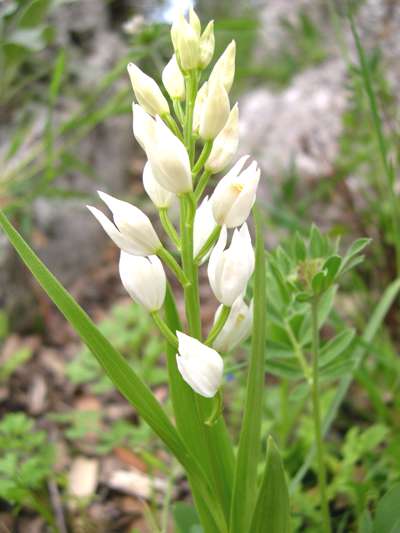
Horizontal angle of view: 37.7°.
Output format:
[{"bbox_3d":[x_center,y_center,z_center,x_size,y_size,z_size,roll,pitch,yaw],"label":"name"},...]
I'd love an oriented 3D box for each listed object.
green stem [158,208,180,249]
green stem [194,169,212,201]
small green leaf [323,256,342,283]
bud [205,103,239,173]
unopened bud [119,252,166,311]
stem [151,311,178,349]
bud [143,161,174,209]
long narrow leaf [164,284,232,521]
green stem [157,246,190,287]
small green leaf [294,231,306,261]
[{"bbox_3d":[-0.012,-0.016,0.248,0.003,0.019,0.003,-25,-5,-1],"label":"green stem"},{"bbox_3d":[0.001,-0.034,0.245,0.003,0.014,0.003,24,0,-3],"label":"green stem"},{"bbox_3d":[0.067,0.003,0.300,0.008,0.018,0.005,30,11,0],"label":"small green leaf"},{"bbox_3d":[0.009,-0.053,0.240,0.011,0.030,0.011,20,6,0],"label":"bud"},{"bbox_3d":[-0.023,0.005,0.234,0.017,0.025,0.016,-6,12,17],"label":"unopened bud"},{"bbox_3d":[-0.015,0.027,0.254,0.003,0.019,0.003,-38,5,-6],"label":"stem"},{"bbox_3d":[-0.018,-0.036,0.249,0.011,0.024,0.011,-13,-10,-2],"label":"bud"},{"bbox_3d":[-0.002,0.060,0.252,0.022,0.104,0.013,-10,0,0],"label":"long narrow leaf"},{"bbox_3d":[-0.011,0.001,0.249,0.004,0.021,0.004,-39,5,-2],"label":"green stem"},{"bbox_3d":[0.052,-0.011,0.305,0.005,0.015,0.003,-8,6,0],"label":"small green leaf"}]

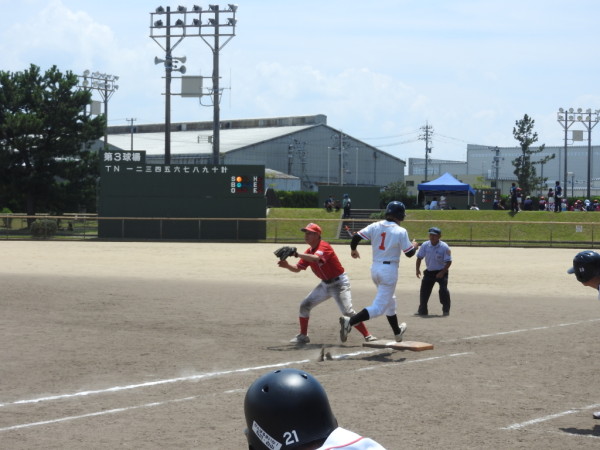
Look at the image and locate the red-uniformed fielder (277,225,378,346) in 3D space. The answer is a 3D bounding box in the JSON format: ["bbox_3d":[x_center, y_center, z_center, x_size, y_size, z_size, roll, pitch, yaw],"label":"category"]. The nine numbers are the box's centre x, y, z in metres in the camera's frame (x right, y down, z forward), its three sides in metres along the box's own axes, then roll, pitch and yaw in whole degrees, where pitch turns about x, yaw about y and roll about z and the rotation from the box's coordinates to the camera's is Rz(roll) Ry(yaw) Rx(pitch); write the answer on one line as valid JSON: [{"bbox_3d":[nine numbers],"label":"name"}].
[{"bbox_3d":[0.333,0.736,17.450,1.200,1.530,0.750,0,1,-31],"label":"red-uniformed fielder"}]

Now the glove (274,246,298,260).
[{"bbox_3d":[-0.168,0.356,17.300,0.280,0.180,0.200,0,1,-22],"label":"glove"}]

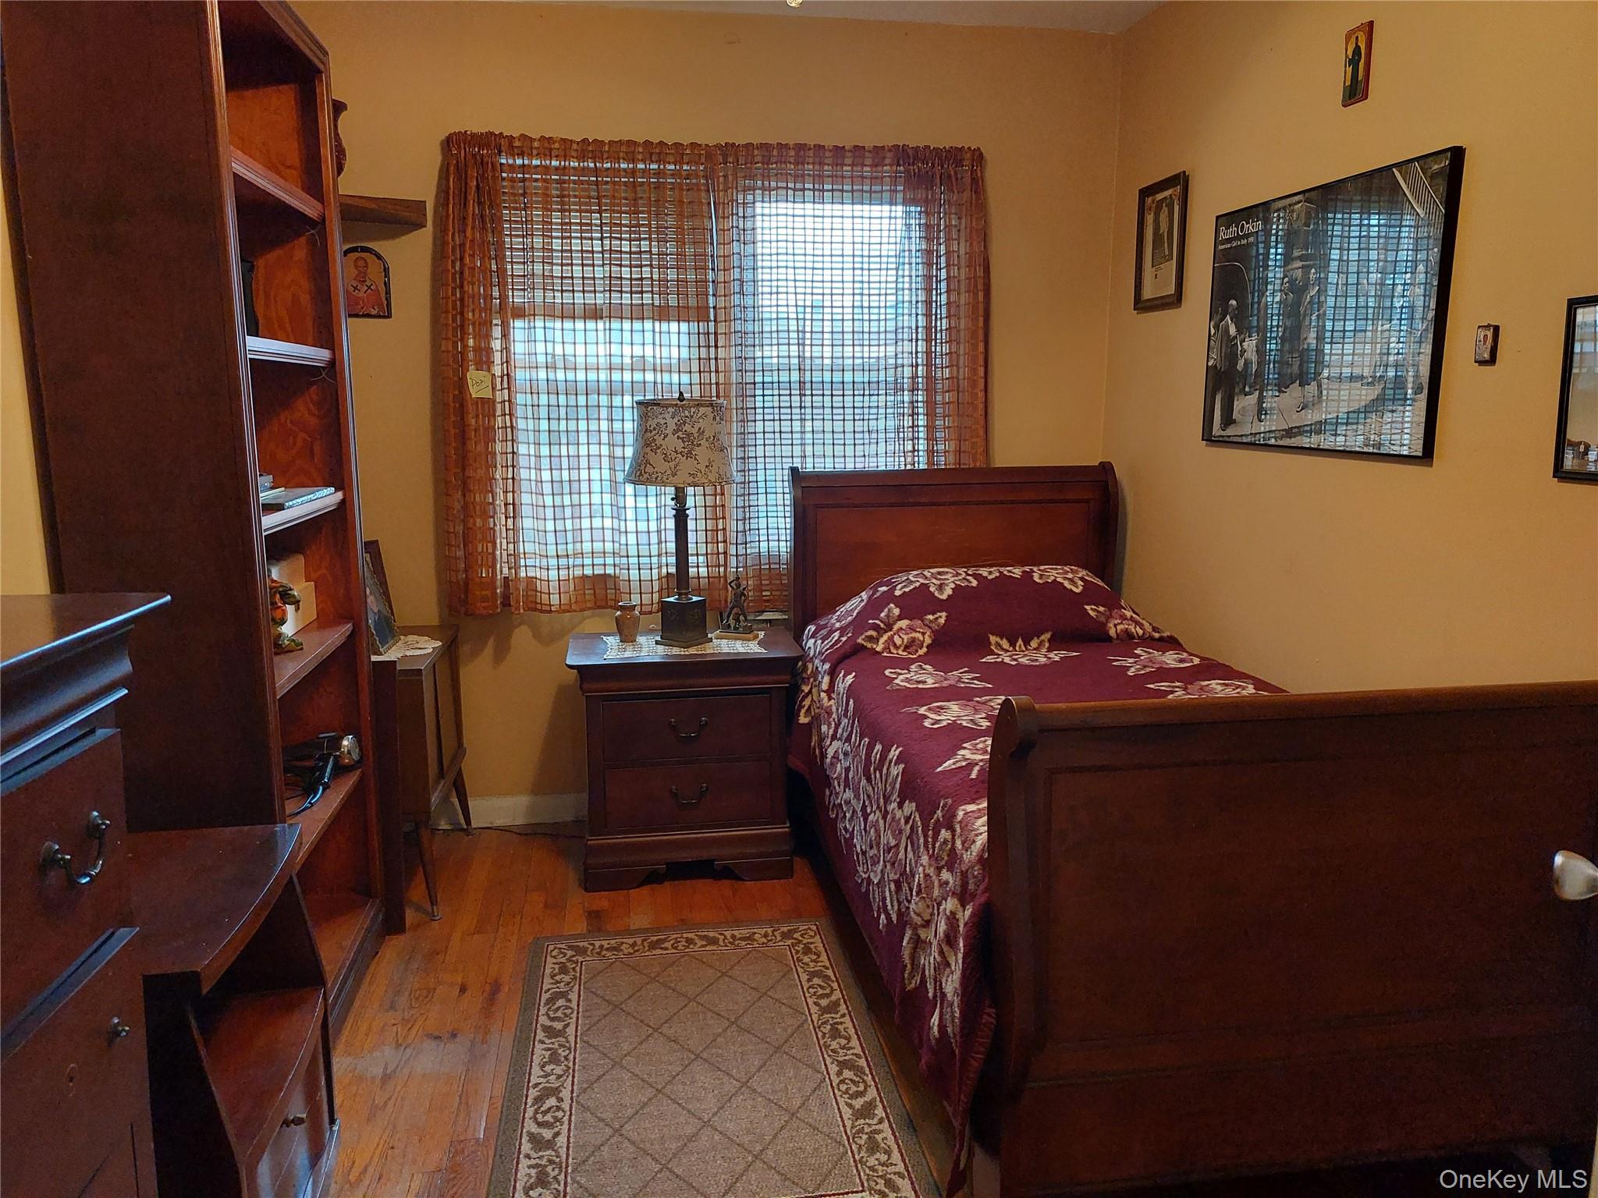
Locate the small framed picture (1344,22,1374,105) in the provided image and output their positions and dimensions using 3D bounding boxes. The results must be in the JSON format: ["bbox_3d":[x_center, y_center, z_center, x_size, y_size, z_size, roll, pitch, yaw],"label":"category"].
[{"bbox_3d":[1.194,-1.141,2.368,0.013,0.150,0.075,-2,11,-9],"label":"small framed picture"}]

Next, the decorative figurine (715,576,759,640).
[{"bbox_3d":[-0.184,0.024,3.222,0.120,0.183,0.065,2,11,8],"label":"decorative figurine"}]

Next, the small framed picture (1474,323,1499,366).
[{"bbox_3d":[1.267,-0.467,2.040,0.014,0.068,0.038,-2,11,-9],"label":"small framed picture"}]

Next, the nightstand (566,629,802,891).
[{"bbox_3d":[-0.334,0.453,3.244,0.638,0.669,0.386,-2,11,-9],"label":"nightstand"}]

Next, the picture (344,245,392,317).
[{"bbox_3d":[-1.272,-0.921,3.213,0.160,0.205,0.018,-2,11,-9],"label":"picture"}]

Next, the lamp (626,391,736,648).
[{"bbox_3d":[-0.327,-0.220,3.106,0.298,0.706,0.298,-2,11,-9],"label":"lamp"}]

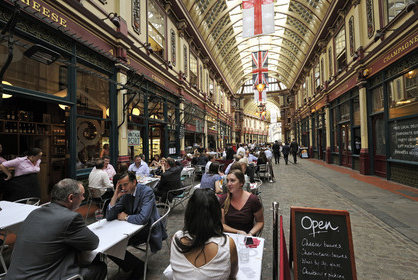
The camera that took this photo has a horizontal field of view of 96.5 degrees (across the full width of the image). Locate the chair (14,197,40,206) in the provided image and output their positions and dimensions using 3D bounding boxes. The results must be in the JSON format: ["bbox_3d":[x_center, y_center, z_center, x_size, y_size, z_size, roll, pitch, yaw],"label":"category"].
[{"bbox_3d":[-2.967,1.304,2.801,0.530,0.740,0.560,-1,-1,16],"label":"chair"}]

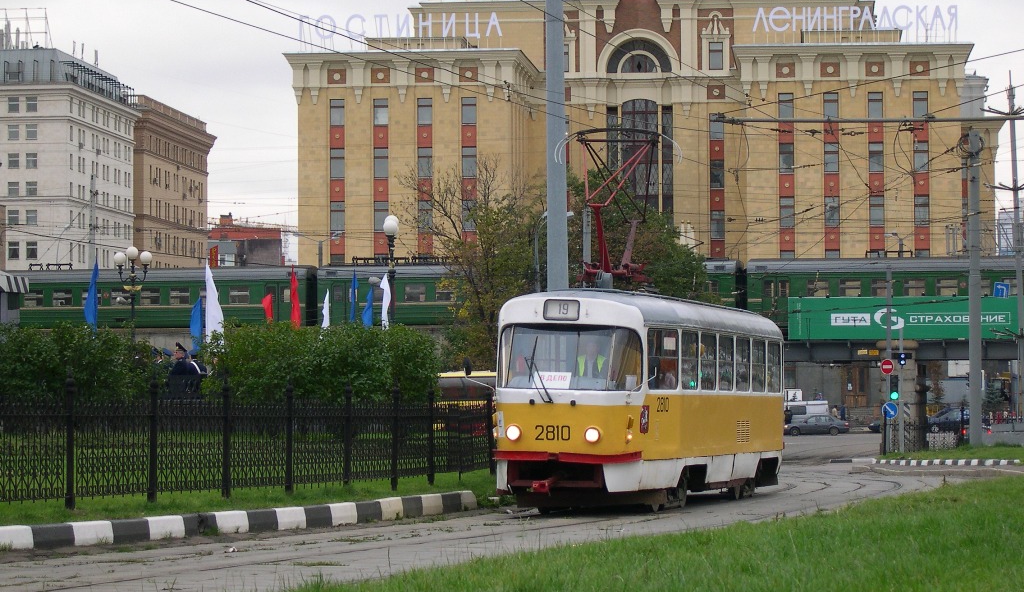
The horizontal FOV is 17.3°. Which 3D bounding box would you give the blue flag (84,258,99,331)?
[{"bbox_3d":[-9.874,-0.035,79.000,0.380,1.800,0.200,0,-2,0],"label":"blue flag"}]

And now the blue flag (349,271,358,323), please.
[{"bbox_3d":[-4.042,0.089,86.000,0.270,1.500,0.200,0,-2,0],"label":"blue flag"}]

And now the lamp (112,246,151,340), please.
[{"bbox_3d":[-12.810,1.490,113.899,1.340,6.460,0.500,0,-2,0],"label":"lamp"}]

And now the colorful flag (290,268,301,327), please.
[{"bbox_3d":[-5.264,0.097,82.000,0.270,1.600,0.200,0,-2,0],"label":"colorful flag"}]

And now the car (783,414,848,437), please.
[{"bbox_3d":[20.587,8.766,228.000,4.450,1.420,1.750,0,-2,-9],"label":"car"}]

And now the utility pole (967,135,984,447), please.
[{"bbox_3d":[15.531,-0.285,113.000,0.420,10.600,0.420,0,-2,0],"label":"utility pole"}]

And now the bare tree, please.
[{"bbox_3d":[-1.457,0.011,117.845,5.000,9.930,5.000,0,-2,0],"label":"bare tree"}]

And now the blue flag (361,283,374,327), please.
[{"bbox_3d":[-4.071,0.282,95.000,0.400,1.350,0.220,0,-2,0],"label":"blue flag"}]

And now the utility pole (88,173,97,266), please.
[{"bbox_3d":[-23.107,-1.697,185.841,0.400,10.240,0.400,0,-2,0],"label":"utility pole"}]

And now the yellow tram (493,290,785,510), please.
[{"bbox_3d":[2.200,1.630,51.400,2.500,3.080,14.000,-1,-2,13],"label":"yellow tram"}]

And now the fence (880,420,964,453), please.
[{"bbox_3d":[13.789,4.741,113.000,2.900,1.220,0.120,0,-2,0],"label":"fence"}]

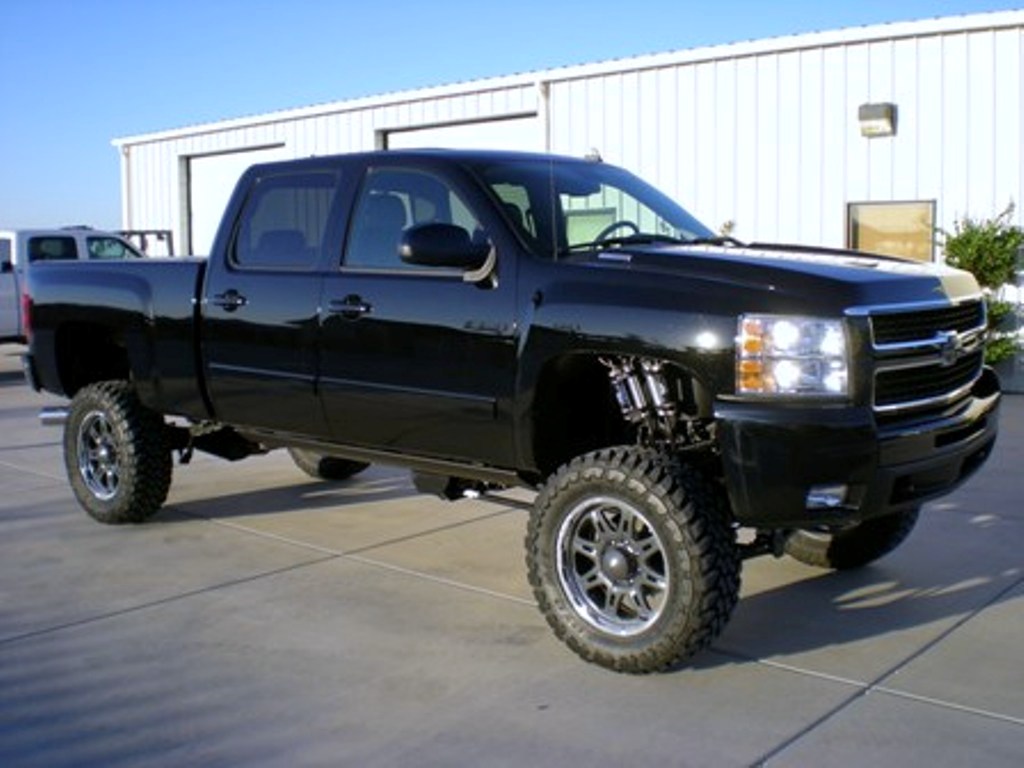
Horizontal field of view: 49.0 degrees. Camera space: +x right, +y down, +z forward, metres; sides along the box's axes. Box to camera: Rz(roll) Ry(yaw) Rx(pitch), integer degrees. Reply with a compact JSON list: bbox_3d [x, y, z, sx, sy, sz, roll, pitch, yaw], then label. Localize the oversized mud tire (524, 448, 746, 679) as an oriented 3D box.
[{"bbox_3d":[0.466,0.693,4.446,0.860,0.860,0.320,5,9,41],"label":"oversized mud tire"}]

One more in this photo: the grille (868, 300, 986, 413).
[{"bbox_3d":[1.700,-0.137,4.485,0.140,0.370,1.170,5,9,41],"label":"grille"}]

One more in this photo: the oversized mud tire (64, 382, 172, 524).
[{"bbox_3d":[-2.468,0.431,7.032,0.860,0.860,0.320,5,9,41],"label":"oversized mud tire"}]

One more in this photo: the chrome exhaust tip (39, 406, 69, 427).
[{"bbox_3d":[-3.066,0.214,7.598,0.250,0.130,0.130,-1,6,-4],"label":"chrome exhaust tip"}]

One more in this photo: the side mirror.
[{"bbox_3d":[-0.288,-0.567,4.661,0.170,0.200,0.330,5,9,41],"label":"side mirror"}]

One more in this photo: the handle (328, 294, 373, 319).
[{"bbox_3d":[-0.764,-0.362,5.287,0.260,0.110,0.065,5,9,41],"label":"handle"}]

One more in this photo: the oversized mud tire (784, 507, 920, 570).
[{"bbox_3d":[1.660,0.520,5.819,0.860,0.860,0.320,5,9,41],"label":"oversized mud tire"}]

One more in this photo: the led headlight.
[{"bbox_3d":[1.011,-0.102,4.018,0.320,0.290,0.320,5,9,41],"label":"led headlight"}]

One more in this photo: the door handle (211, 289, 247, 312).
[{"bbox_3d":[-1.476,-0.435,5.897,0.260,0.110,0.065,5,9,41],"label":"door handle"}]

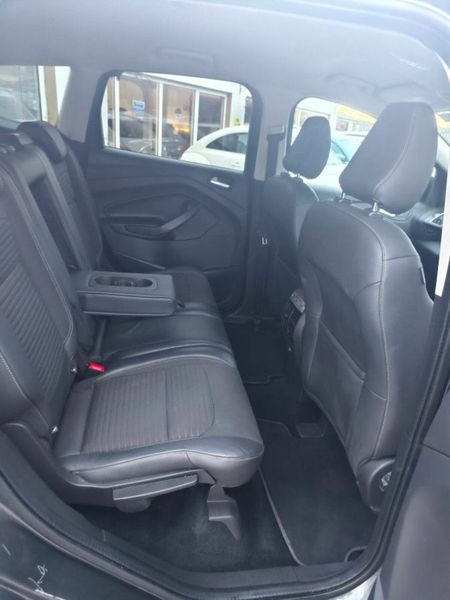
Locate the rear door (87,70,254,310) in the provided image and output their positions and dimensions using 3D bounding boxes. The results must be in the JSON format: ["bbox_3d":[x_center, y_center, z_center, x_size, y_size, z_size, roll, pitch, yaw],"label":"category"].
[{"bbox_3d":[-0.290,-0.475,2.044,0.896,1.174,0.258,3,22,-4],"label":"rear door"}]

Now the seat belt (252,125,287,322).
[{"bbox_3d":[0.216,-0.347,2.037,0.144,0.999,0.103,3,22,-4],"label":"seat belt"}]

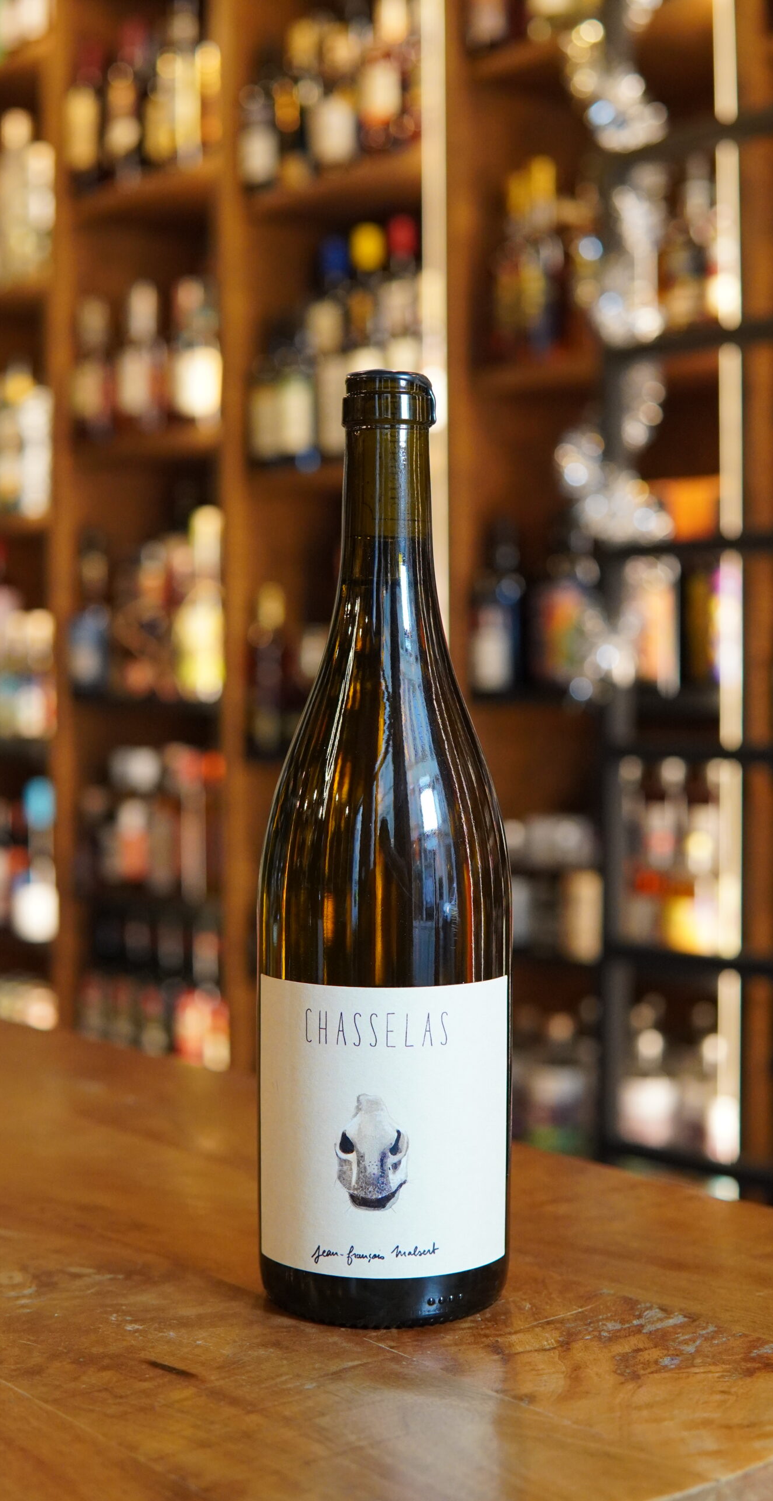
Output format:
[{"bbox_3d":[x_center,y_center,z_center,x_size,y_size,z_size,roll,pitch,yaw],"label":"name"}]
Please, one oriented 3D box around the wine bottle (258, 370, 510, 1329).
[{"bbox_3d":[0.000,0.030,0.612,0.082,0.300,0.082,0,0,4],"label":"wine bottle"}]

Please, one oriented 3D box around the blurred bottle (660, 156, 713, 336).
[{"bbox_3d":[0.395,-0.663,2.468,0.072,0.255,0.072,0,0,0],"label":"blurred bottle"}]

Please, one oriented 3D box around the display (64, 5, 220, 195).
[{"bbox_3d":[-0.343,-1.107,3.244,0.210,0.275,0.421,-2,2,-42],"label":"display"}]

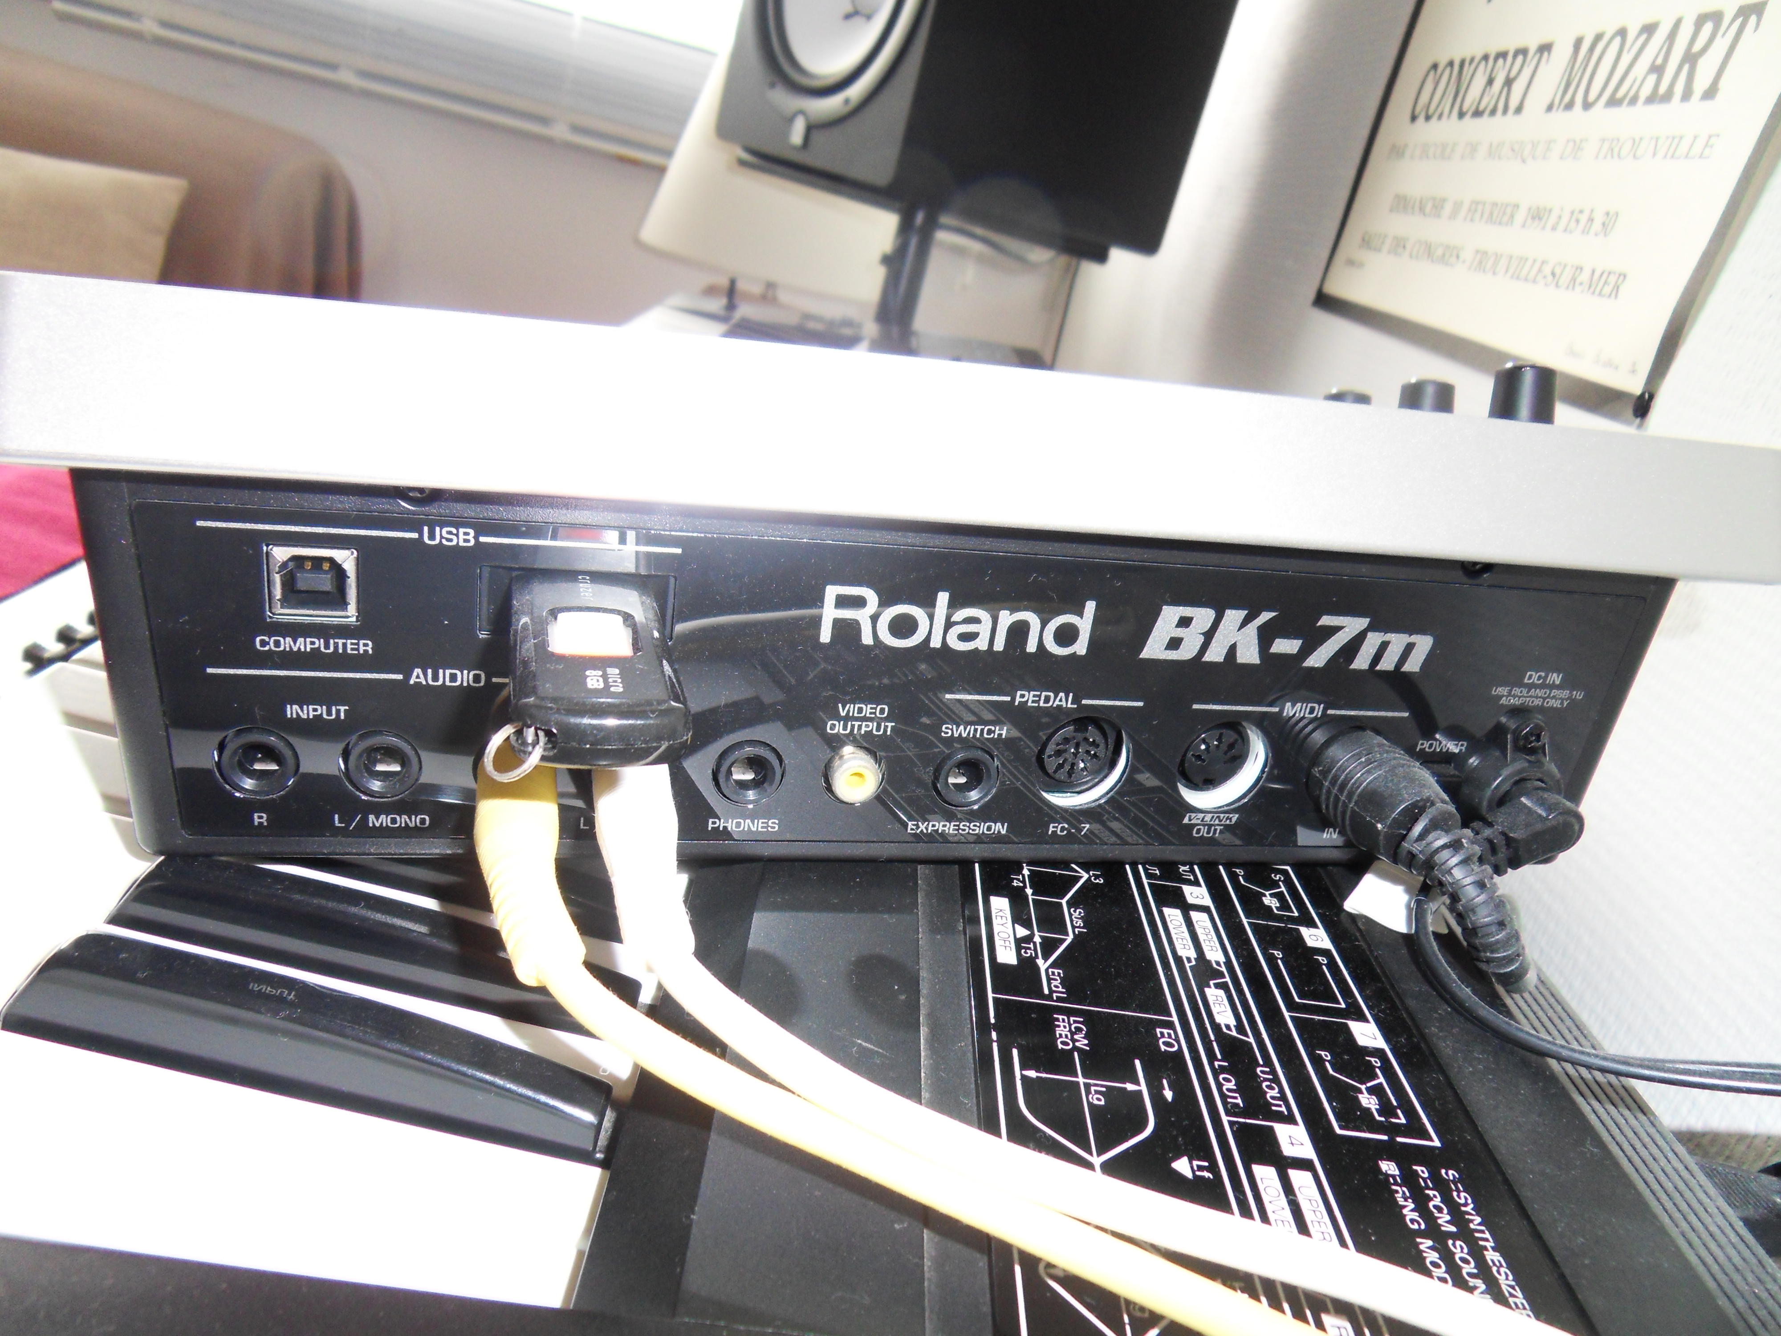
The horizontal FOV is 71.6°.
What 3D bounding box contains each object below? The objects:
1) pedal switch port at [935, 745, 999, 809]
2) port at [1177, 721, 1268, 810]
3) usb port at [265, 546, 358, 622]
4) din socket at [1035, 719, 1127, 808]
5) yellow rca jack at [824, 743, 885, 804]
[{"bbox_3d":[0.013,0.018,0.220,0.012,0.012,0.009,2,20,-13],"label":"pedal switch port"},{"bbox_3d":[0.061,0.017,0.230,0.018,0.018,0.009,2,20,-13],"label":"port"},{"bbox_3d":[-0.087,-0.014,0.188,0.012,0.011,0.010,2,20,-13],"label":"usb port"},{"bbox_3d":[0.034,0.016,0.224,0.018,0.018,0.009,2,20,-13],"label":"din socket"},{"bbox_3d":[-0.006,0.018,0.213,0.010,0.010,0.009,2,20,-13],"label":"yellow rca jack"}]

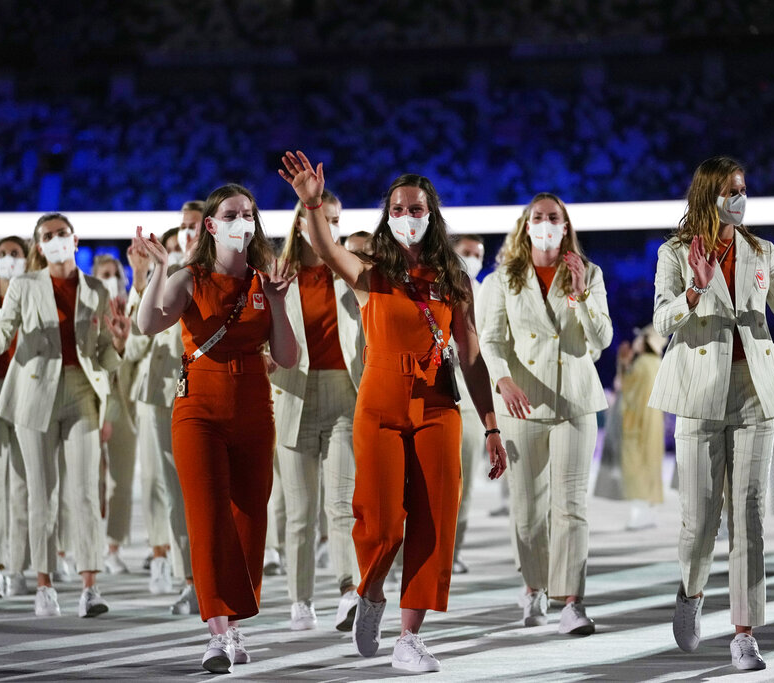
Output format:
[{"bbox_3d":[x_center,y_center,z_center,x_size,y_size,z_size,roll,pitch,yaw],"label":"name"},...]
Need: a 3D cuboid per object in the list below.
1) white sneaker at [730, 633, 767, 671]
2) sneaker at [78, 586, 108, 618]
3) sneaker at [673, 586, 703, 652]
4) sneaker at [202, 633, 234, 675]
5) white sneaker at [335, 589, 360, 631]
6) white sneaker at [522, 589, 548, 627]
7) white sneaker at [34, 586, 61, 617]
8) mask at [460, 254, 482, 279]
[{"bbox_3d":[1.308,1.120,12.760,0.105,0.120,0.280,0,-1,-12],"label":"white sneaker"},{"bbox_3d":[-1.288,1.139,15.450,0.100,0.115,0.270,0,-16,-22],"label":"sneaker"},{"bbox_3d":[1.104,1.016,12.950,0.103,0.280,0.118,-1,-45,8],"label":"sneaker"},{"bbox_3d":[-0.576,1.063,12.150,0.105,0.117,0.280,-1,-18,5],"label":"sneaker"},{"bbox_3d":[-0.126,1.026,13.900,0.105,0.117,0.280,0,-34,-22],"label":"white sneaker"},{"bbox_3d":[0.619,1.112,14.750,0.110,0.135,0.270,0,9,3],"label":"white sneaker"},{"bbox_3d":[-1.495,1.151,15.600,0.105,0.117,0.280,0,-1,-2],"label":"white sneaker"},{"bbox_3d":[0.445,-0.400,18.800,0.138,0.125,0.085,0,-1,-25],"label":"mask"}]

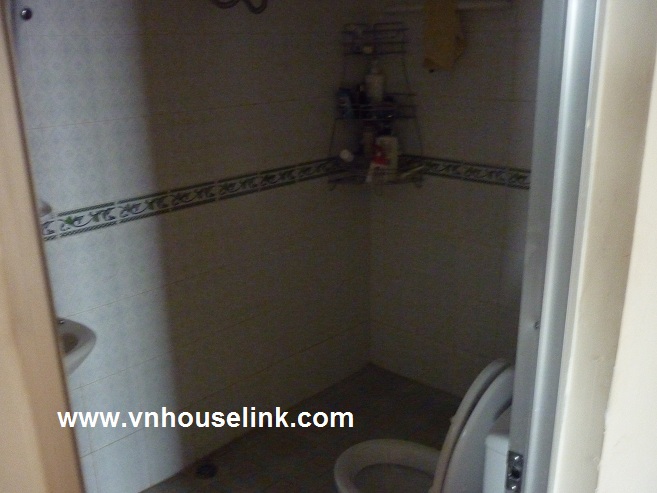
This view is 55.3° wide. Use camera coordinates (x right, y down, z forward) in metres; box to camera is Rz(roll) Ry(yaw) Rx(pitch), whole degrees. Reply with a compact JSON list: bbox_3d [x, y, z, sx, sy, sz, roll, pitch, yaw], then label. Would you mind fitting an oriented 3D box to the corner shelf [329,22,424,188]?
[{"bbox_3d":[0.196,-0.600,2.717,0.410,0.695,0.240,-2,17,-1],"label":"corner shelf"}]

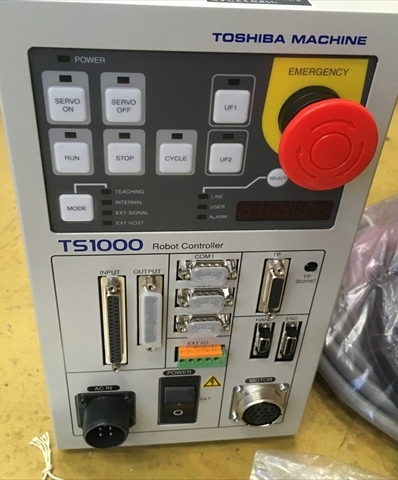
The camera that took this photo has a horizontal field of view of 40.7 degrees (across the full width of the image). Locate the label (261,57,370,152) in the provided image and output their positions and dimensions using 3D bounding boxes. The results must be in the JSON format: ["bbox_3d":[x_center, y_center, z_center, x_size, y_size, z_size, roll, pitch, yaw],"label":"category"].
[{"bbox_3d":[0.050,-0.057,0.240,0.044,0.048,0.001,-1,37,-7],"label":"label"}]

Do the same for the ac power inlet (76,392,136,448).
[{"bbox_3d":[-0.058,0.113,0.334,0.036,0.036,0.021,-1,37,-7],"label":"ac power inlet"}]

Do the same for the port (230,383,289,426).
[{"bbox_3d":[0.039,0.109,0.349,0.036,0.036,0.013,-1,37,-7],"label":"port"}]

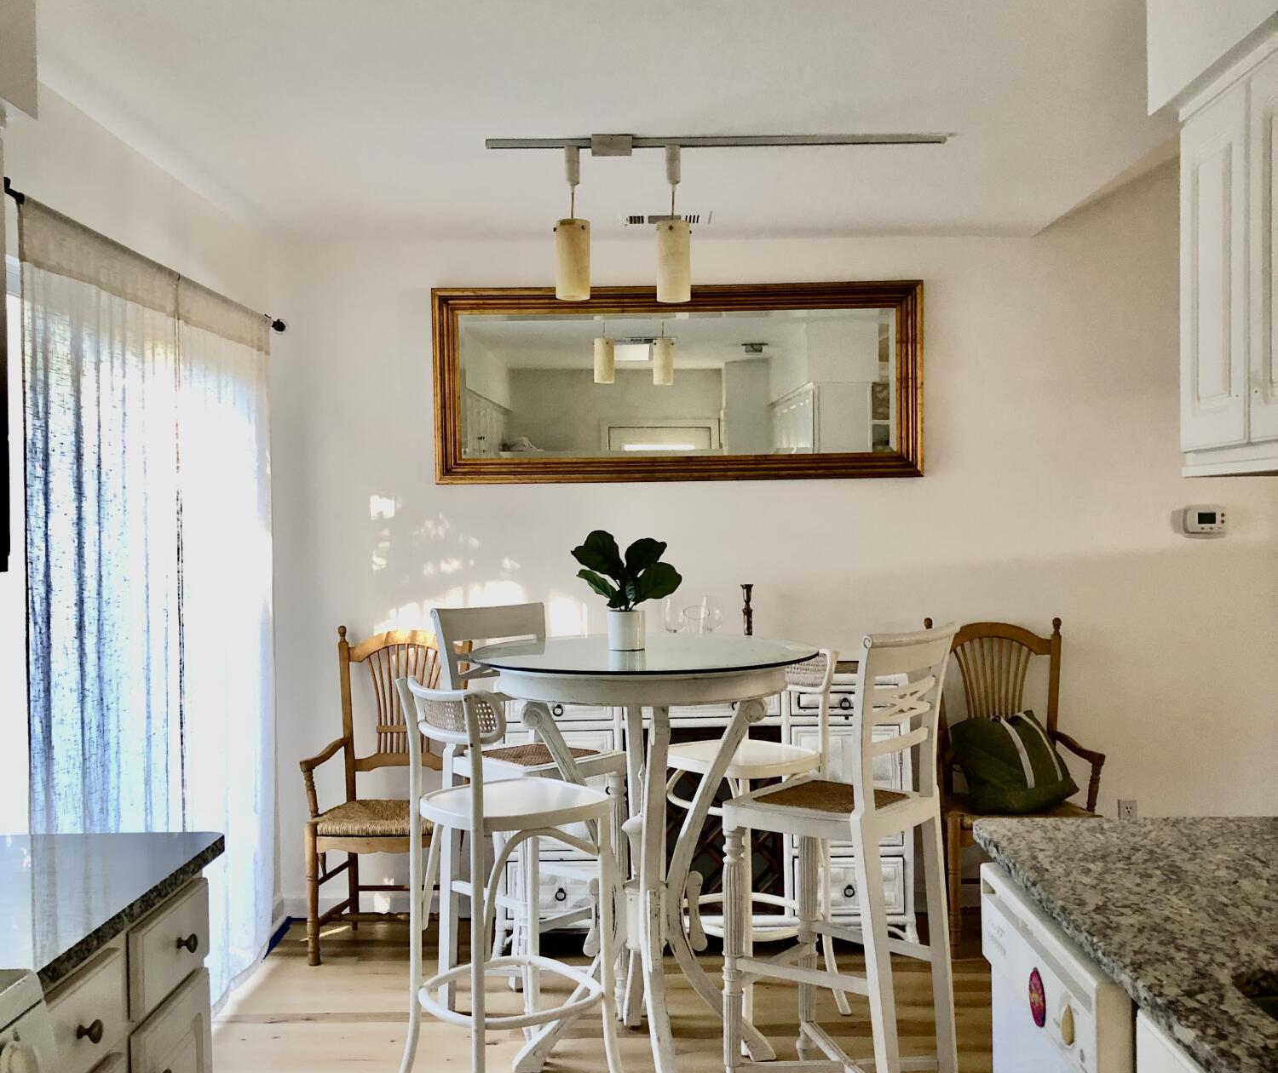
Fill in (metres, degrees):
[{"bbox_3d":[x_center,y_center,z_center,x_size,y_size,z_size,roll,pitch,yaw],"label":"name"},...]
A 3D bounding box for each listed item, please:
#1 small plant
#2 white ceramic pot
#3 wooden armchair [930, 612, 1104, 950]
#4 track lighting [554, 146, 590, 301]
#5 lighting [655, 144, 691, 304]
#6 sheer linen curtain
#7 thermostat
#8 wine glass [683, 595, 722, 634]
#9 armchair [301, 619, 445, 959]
[{"bbox_3d":[-0.027,0.086,3.612,0.285,0.220,0.250,-1,1,1],"label":"small plant"},{"bbox_3d":[-0.025,0.243,3.615,0.097,0.102,0.097,-1,1,1],"label":"white ceramic pot"},{"bbox_3d":[1.262,0.825,4.682,0.540,1.055,0.510,-1,1,1],"label":"wooden armchair"},{"bbox_3d":[-0.174,-0.822,3.604,0.093,0.405,0.093,-1,1,1],"label":"track lighting"},{"bbox_3d":[0.091,-0.818,3.602,0.093,0.410,0.093,-1,1,1],"label":"lighting"},{"bbox_3d":[-1.265,0.340,3.778,0.100,2.120,1.800,-1,1,1],"label":"sheer linen curtain"},{"bbox_3d":[2.026,-0.056,4.936,0.142,0.115,0.035,-1,1,1],"label":"thermostat"},{"bbox_3d":[0.241,0.332,4.704,0.090,0.240,0.090,-1,1,1],"label":"wine glass"},{"bbox_3d":[-0.811,0.853,4.697,0.545,1.060,0.510,-1,1,1],"label":"armchair"}]

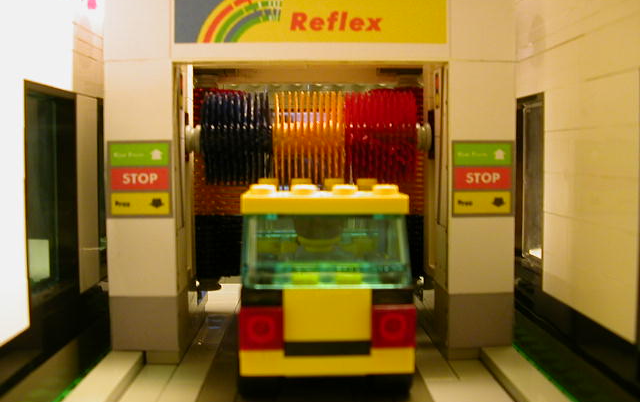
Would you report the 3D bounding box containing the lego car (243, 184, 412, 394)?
[{"bbox_3d":[0.000,0.017,0.159,0.033,0.043,0.072,0,4,-2],"label":"lego car"}]

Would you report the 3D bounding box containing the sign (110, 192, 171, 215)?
[{"bbox_3d":[-0.042,0.001,0.160,0.014,0.006,0.002,0,4,-1],"label":"sign"}]

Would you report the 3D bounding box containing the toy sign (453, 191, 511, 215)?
[{"bbox_3d":[0.038,0.001,0.162,0.014,0.005,0.002,0,4,-1],"label":"toy sign"}]

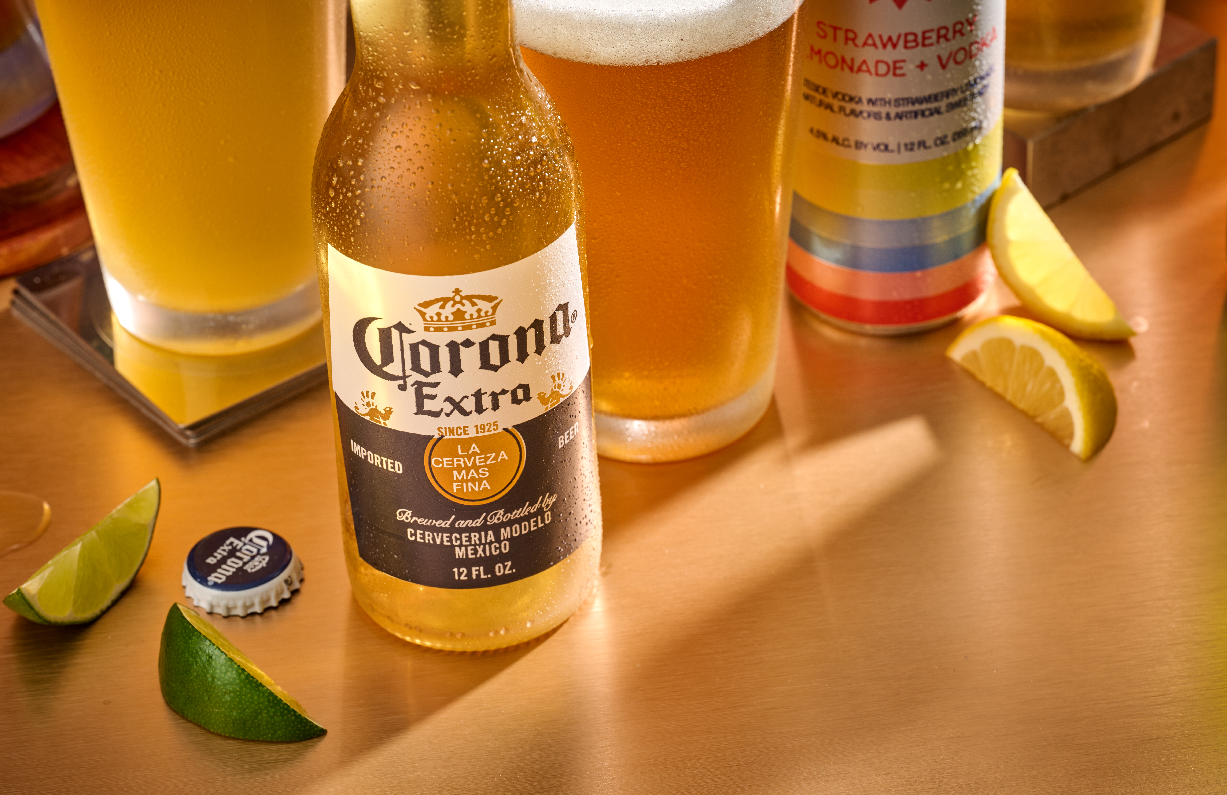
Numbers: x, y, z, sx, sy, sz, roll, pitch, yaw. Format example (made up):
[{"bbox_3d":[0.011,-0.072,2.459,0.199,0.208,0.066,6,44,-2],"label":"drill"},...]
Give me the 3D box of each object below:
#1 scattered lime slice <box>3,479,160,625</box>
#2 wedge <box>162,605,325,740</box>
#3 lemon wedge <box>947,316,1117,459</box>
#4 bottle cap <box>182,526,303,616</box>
[{"bbox_3d":[-0.128,0.039,0.850,0.019,0.021,0.057,15,31,22],"label":"scattered lime slice"},{"bbox_3d":[-0.091,0.061,0.821,0.023,0.018,0.054,-27,43,-28],"label":"wedge"},{"bbox_3d":[0.110,-0.009,0.896,0.022,0.023,0.055,-22,41,-24],"label":"lemon wedge"},{"bbox_3d":[-0.089,0.041,0.858,0.029,0.006,0.029,-3,37,0],"label":"bottle cap"}]

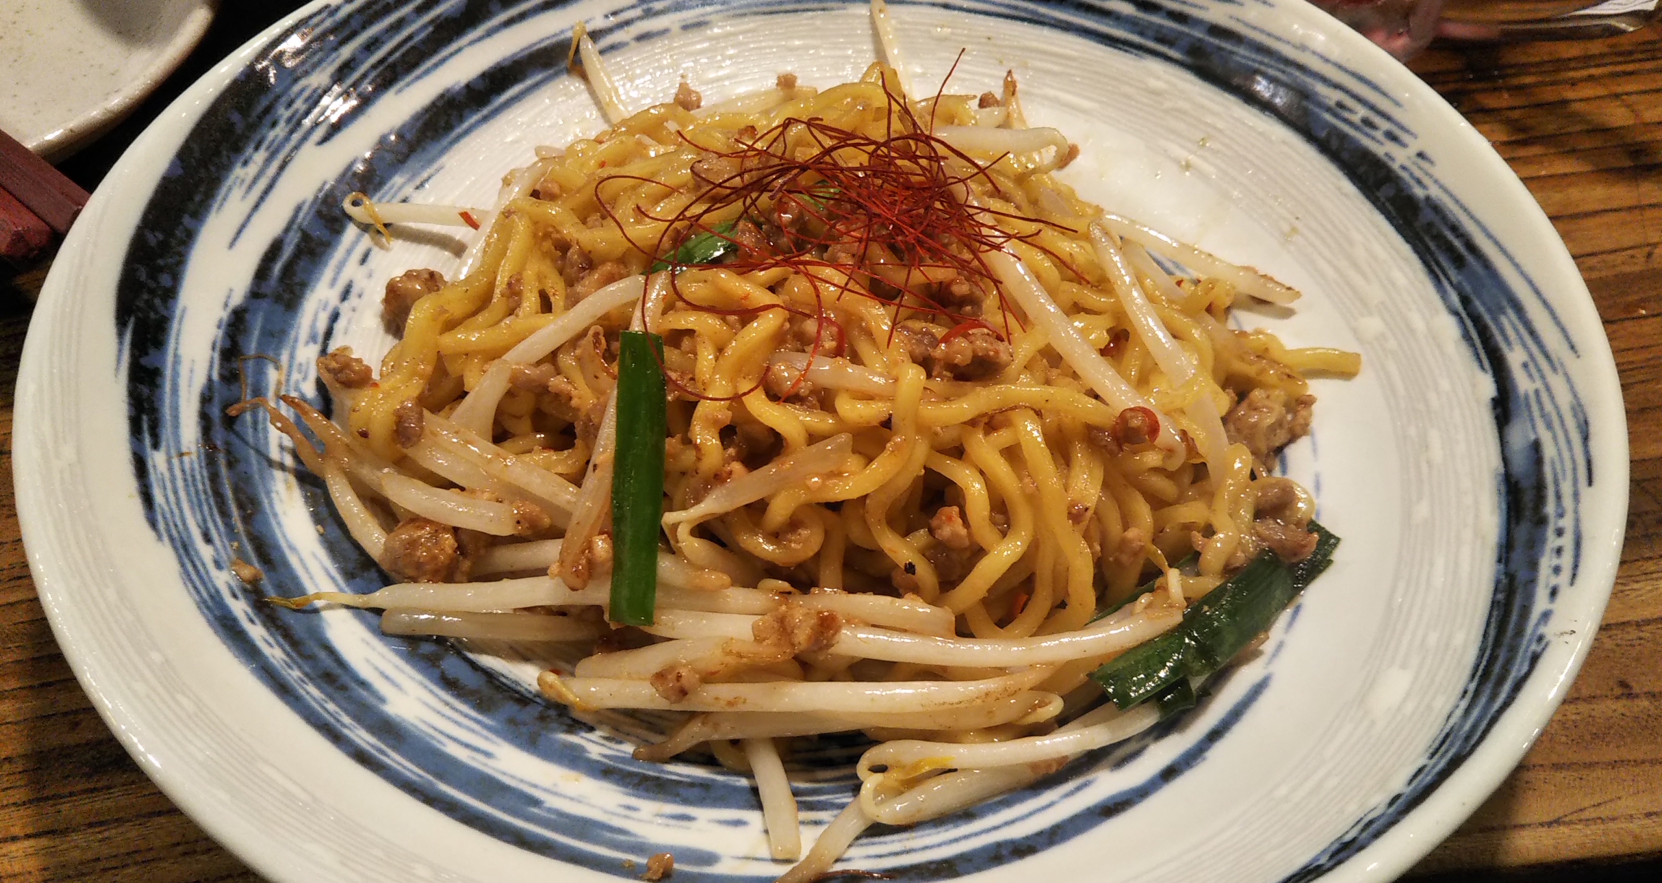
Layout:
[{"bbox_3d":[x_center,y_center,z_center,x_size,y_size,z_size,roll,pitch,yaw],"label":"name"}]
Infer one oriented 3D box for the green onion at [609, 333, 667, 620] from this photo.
[{"bbox_3d":[-0.031,0.006,0.233,0.008,0.005,0.048,0,75,-4],"label":"green onion"}]

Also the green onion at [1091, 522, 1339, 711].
[{"bbox_3d":[0.063,0.029,0.237,0.050,0.007,0.011,-28,63,-26],"label":"green onion"}]

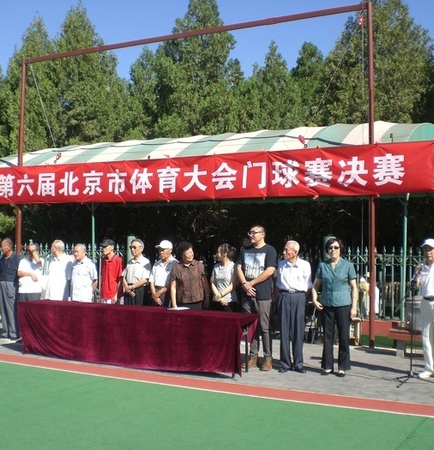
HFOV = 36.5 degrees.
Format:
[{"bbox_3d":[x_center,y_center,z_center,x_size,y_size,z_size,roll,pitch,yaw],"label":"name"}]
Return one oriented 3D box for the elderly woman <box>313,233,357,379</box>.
[{"bbox_3d":[1.416,0.977,7.941,0.530,1.660,0.310,0,-3,14],"label":"elderly woman"}]

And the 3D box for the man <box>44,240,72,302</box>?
[{"bbox_3d":[-2.523,1.057,10.550,0.470,1.650,0.340,0,-1,20],"label":"man"}]

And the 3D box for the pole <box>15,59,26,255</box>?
[{"bbox_3d":[-4.101,-0.747,13.700,0.110,5.370,0.110,1,-1,28],"label":"pole"}]

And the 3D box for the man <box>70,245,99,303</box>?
[{"bbox_3d":[-2.105,1.115,10.312,0.460,1.620,0.310,-1,-3,22],"label":"man"}]

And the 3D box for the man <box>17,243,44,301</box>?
[{"bbox_3d":[-3.072,1.079,10.850,0.460,1.610,0.360,0,-1,6],"label":"man"}]

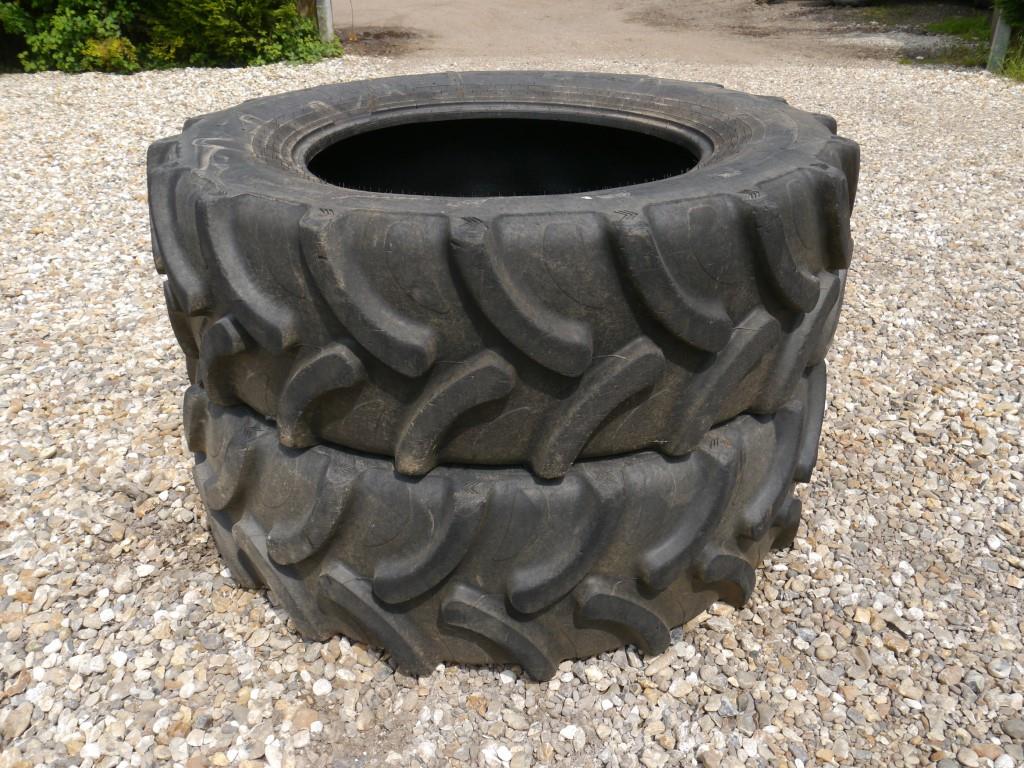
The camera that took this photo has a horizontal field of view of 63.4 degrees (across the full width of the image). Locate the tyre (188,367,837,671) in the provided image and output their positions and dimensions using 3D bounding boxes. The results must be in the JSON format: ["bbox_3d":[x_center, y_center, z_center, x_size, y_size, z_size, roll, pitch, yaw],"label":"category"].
[{"bbox_3d":[-0.016,0.027,2.268,1.600,0.484,1.600,-1,29,0],"label":"tyre"}]

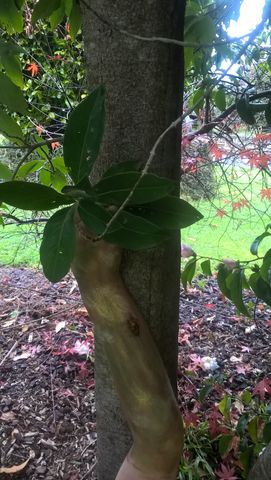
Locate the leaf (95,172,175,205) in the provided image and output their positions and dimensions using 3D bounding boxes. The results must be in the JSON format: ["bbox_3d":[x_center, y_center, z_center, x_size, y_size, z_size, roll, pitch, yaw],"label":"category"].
[{"bbox_3d":[-0.001,-0.073,0.540,0.113,0.044,0.025,2,11,0],"label":"leaf"}]

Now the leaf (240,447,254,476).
[{"bbox_3d":[0.322,0.637,1.100,0.036,0.083,0.025,-16,14,-6],"label":"leaf"}]

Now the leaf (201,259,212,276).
[{"bbox_3d":[0.186,0.072,1.000,0.028,0.048,0.016,-7,11,6],"label":"leaf"}]

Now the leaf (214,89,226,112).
[{"bbox_3d":[0.245,-0.402,1.100,0.036,0.070,0.020,5,6,0],"label":"leaf"}]

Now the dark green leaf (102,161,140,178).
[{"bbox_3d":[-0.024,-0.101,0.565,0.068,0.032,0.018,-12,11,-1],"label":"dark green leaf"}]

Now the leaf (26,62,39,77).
[{"bbox_3d":[-0.404,-0.669,1.500,0.050,0.054,0.020,0,6,0],"label":"leaf"}]

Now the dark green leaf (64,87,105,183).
[{"bbox_3d":[-0.076,-0.161,0.590,0.055,0.155,0.030,12,3,0],"label":"dark green leaf"}]

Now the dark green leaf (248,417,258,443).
[{"bbox_3d":[0.401,0.645,1.300,0.034,0.086,0.024,0,11,17],"label":"dark green leaf"}]

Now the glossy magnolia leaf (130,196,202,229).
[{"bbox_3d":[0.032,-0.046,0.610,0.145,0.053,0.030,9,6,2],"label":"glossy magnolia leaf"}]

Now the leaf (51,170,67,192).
[{"bbox_3d":[-0.211,-0.161,1.050,0.042,0.067,0.025,-14,6,0],"label":"leaf"}]

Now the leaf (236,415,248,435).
[{"bbox_3d":[0.364,0.628,1.300,0.036,0.066,0.022,14,11,11],"label":"leaf"}]

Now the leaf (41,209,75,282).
[{"bbox_3d":[-0.110,0.006,0.540,0.042,0.104,0.022,14,11,8],"label":"leaf"}]

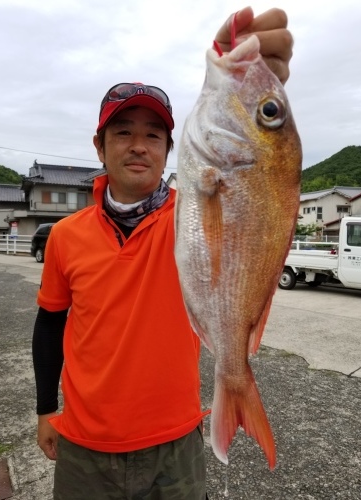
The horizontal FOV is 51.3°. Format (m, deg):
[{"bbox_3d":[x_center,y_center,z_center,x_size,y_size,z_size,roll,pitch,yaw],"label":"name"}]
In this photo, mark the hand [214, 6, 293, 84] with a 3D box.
[{"bbox_3d":[0.089,-0.246,0.460,0.098,0.100,0.105,0,3,3],"label":"hand"}]

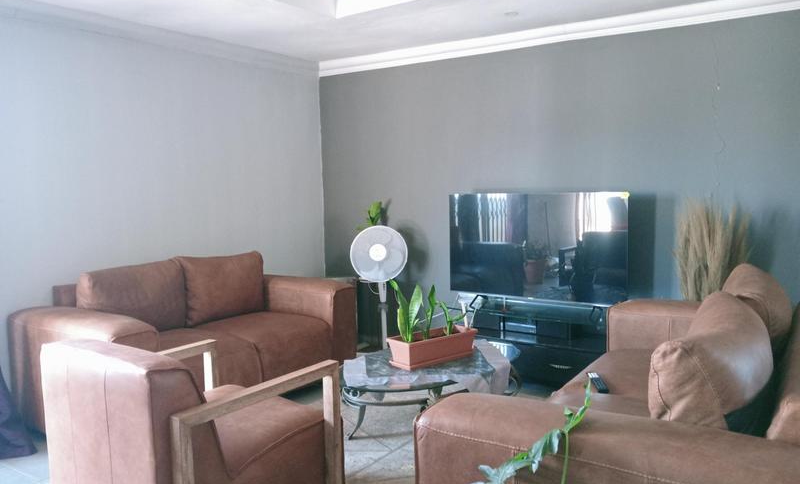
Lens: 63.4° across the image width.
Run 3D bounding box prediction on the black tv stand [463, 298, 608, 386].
[{"bbox_3d":[0.978,0.689,4.371,1.280,0.428,0.420,3,6,36],"label":"black tv stand"}]

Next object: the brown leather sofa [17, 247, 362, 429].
[{"bbox_3d":[-1.206,0.540,3.943,1.050,0.850,1.760,3,6,36],"label":"brown leather sofa"}]

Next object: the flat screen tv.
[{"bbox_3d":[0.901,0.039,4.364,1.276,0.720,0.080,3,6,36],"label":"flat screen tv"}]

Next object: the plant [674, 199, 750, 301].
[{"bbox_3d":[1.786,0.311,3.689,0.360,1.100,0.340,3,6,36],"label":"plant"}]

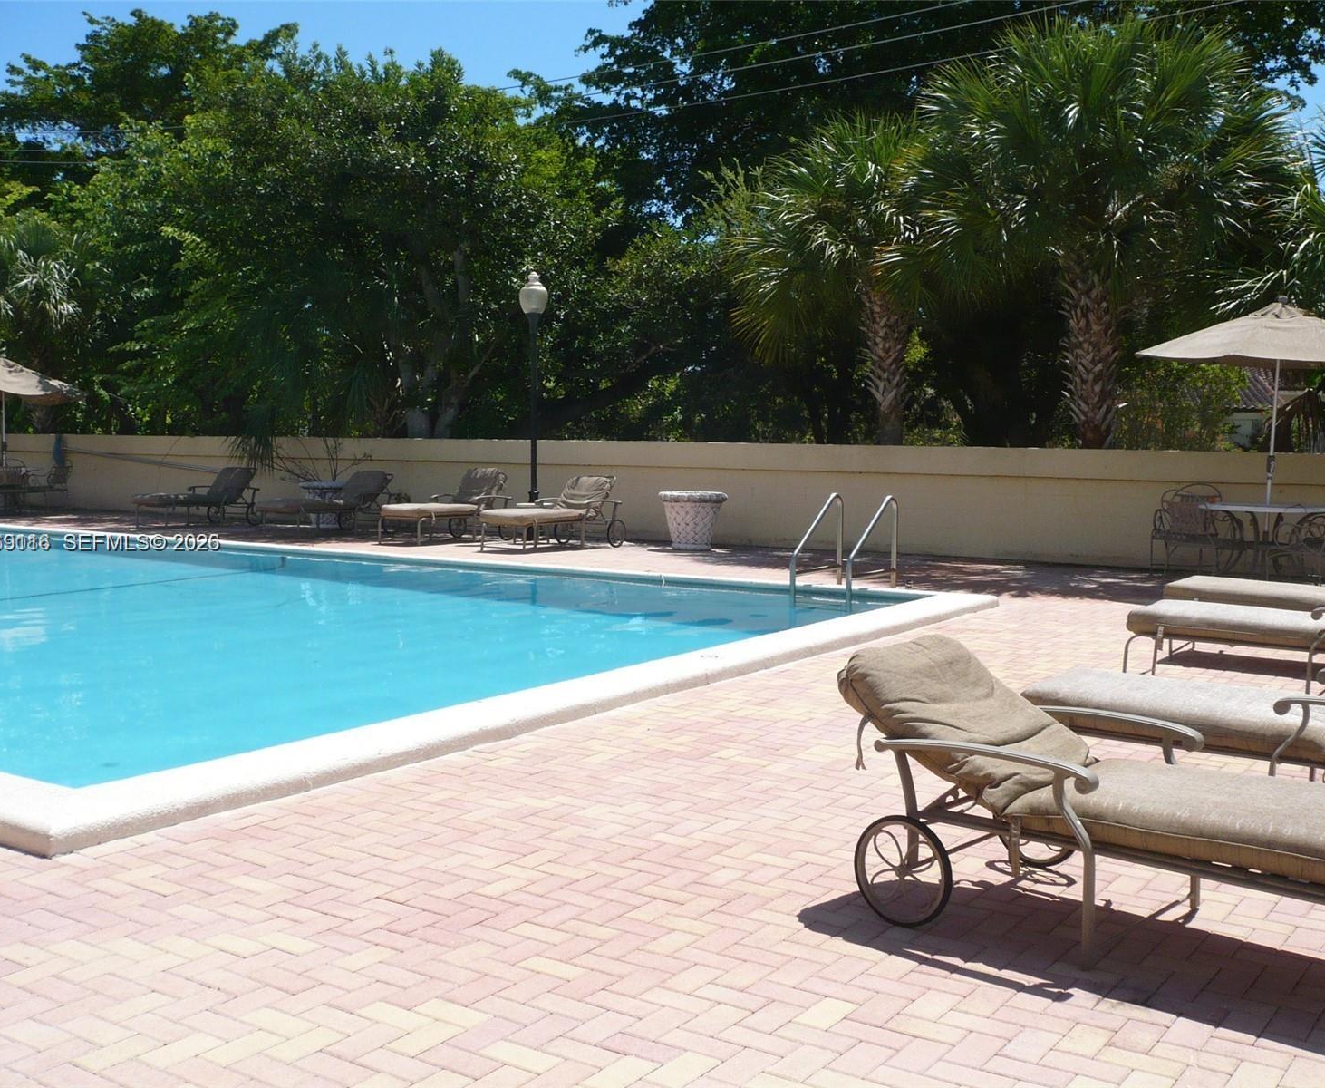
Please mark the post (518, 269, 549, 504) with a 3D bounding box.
[{"bbox_3d":[-1.685,-1.792,19.179,0.410,3.490,0.410,0,4,0],"label":"post"}]

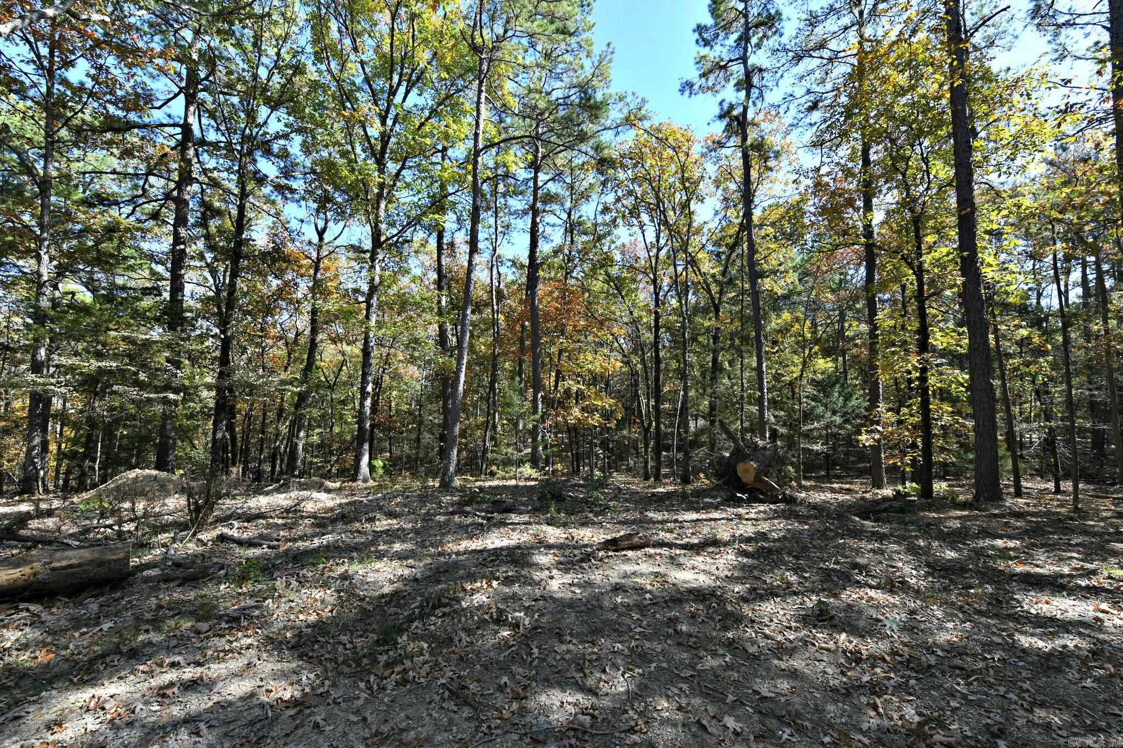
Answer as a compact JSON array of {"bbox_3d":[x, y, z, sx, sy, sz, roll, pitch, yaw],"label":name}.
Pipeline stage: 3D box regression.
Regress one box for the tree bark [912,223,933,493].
[{"bbox_3d":[6.428,-0.358,7.787,0.220,5.100,0.220,-2,-5,40],"label":"tree bark"}]

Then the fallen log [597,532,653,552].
[{"bbox_3d":[0.702,1.861,4.806,0.600,0.140,0.200,2,-4,-21],"label":"fallen log"}]

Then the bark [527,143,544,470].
[{"bbox_3d":[-0.643,-1.951,11.522,0.290,8.788,0.290,0,-4,-3],"label":"bark"}]

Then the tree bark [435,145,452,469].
[{"bbox_3d":[-3.072,-1.886,11.514,0.260,8.571,0.260,-1,-4,-15],"label":"tree bark"}]

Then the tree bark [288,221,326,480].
[{"bbox_3d":[-5.851,-0.660,10.105,0.240,6.044,0.230,4,-4,0],"label":"tree bark"}]

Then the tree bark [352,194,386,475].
[{"bbox_3d":[-4.061,-0.844,9.327,0.380,6.208,0.380,4,-5,-24],"label":"tree bark"}]

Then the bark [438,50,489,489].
[{"bbox_3d":[-1.929,-2.287,8.831,0.380,9.061,0.380,5,-4,-13],"label":"bark"}]

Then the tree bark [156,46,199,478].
[{"bbox_3d":[-9.239,-3.015,10.572,0.340,10.934,0.340,0,-4,0],"label":"tree bark"}]

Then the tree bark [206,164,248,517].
[{"bbox_3d":[-6.175,-0.771,8.108,0.220,6.136,0.210,3,-4,0],"label":"tree bark"}]

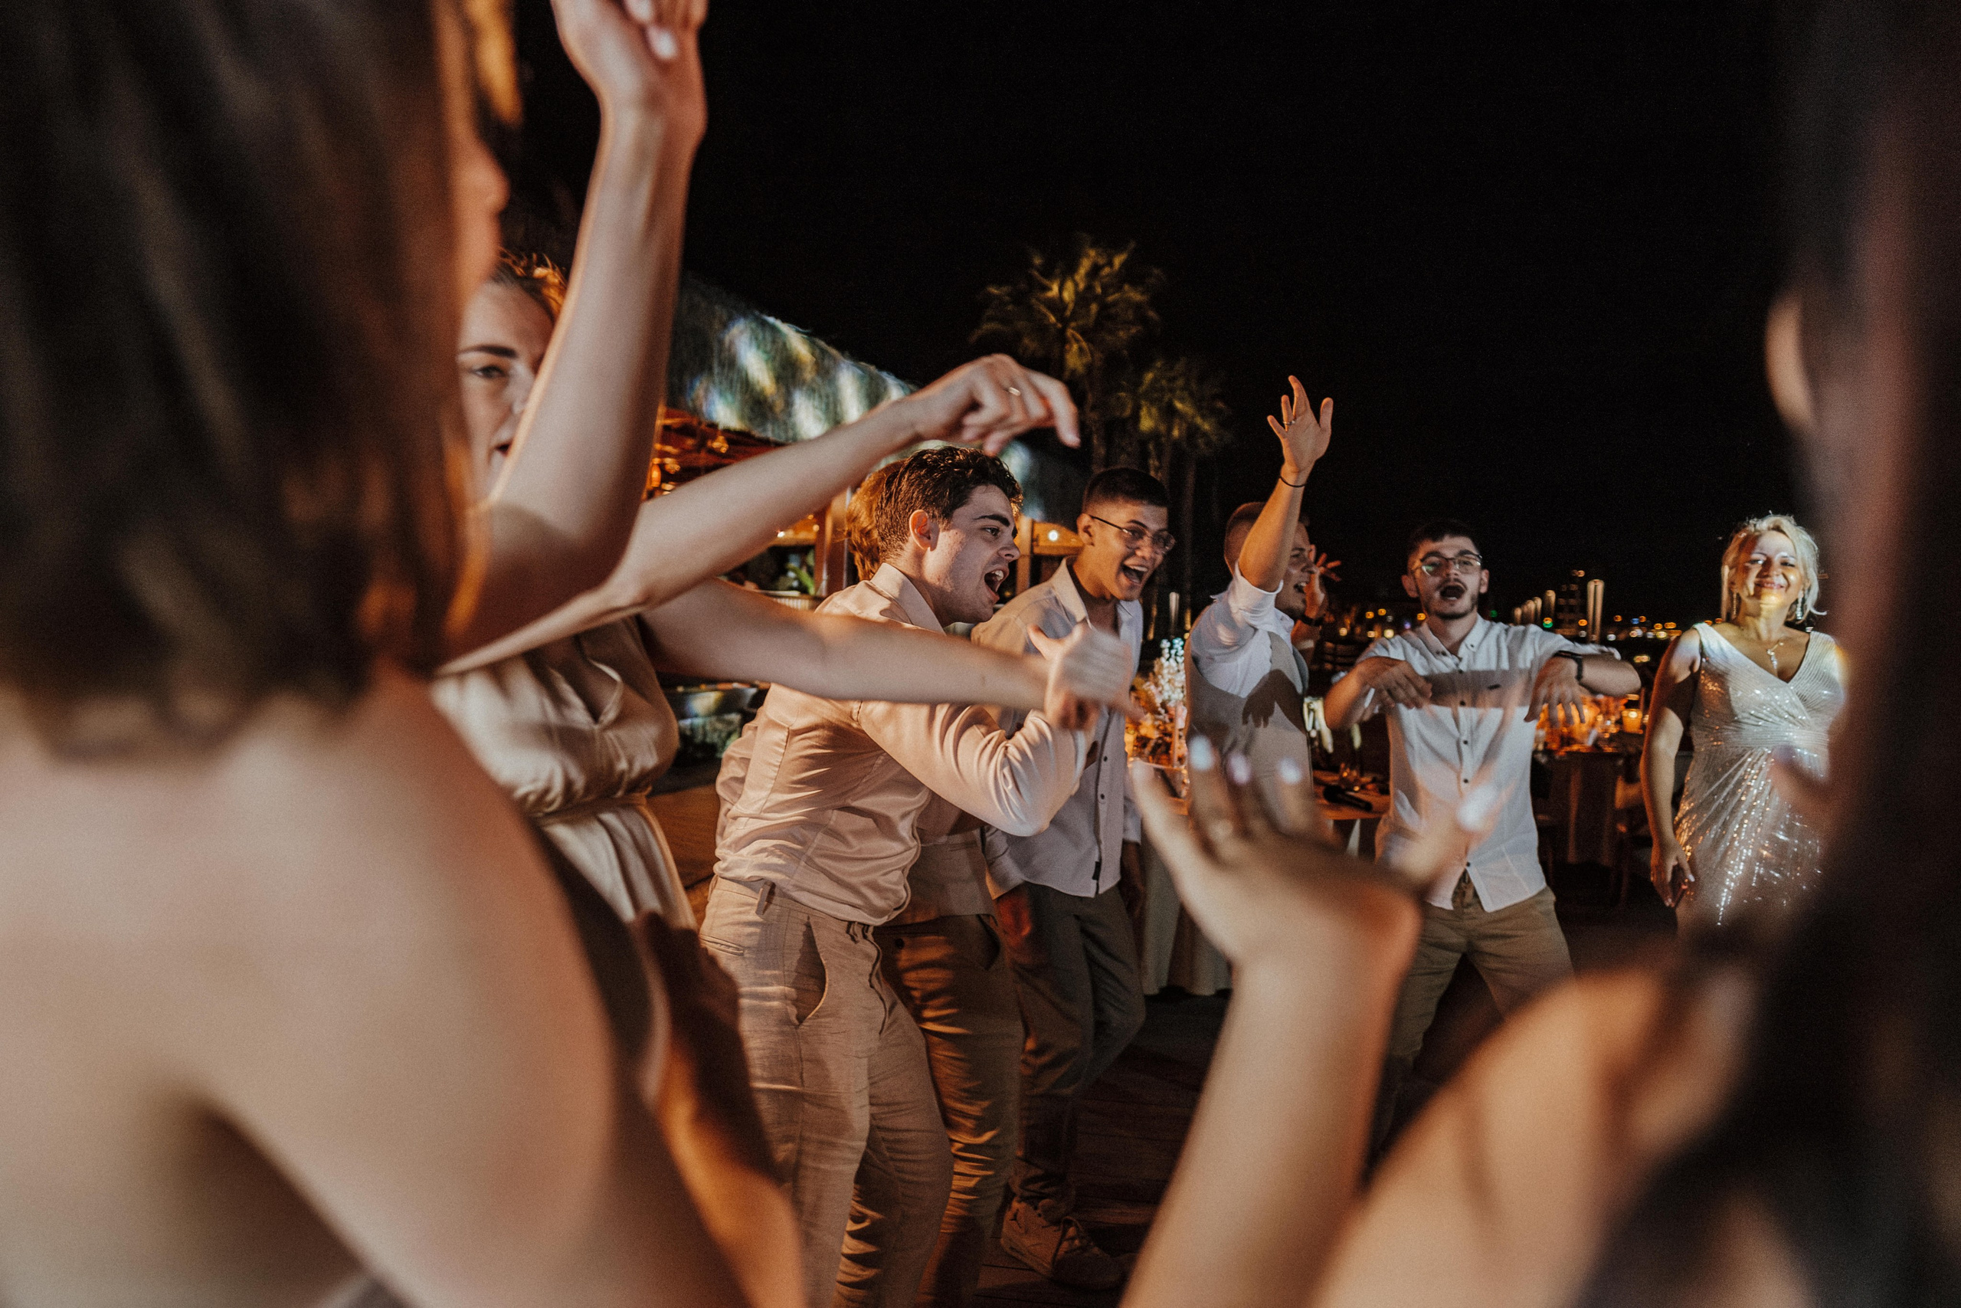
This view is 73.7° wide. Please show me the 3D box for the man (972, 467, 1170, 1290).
[{"bbox_3d":[0.190,0.440,2.750,0.520,1.650,0.560,-1,1,-41],"label":"man"}]

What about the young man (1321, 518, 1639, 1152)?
[{"bbox_3d":[1.160,0.480,3.030,0.720,1.590,0.500,0,1,16],"label":"young man"}]

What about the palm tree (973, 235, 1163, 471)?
[{"bbox_3d":[1.650,-3.500,25.000,3.600,9.000,3.600,0,1,0],"label":"palm tree"}]

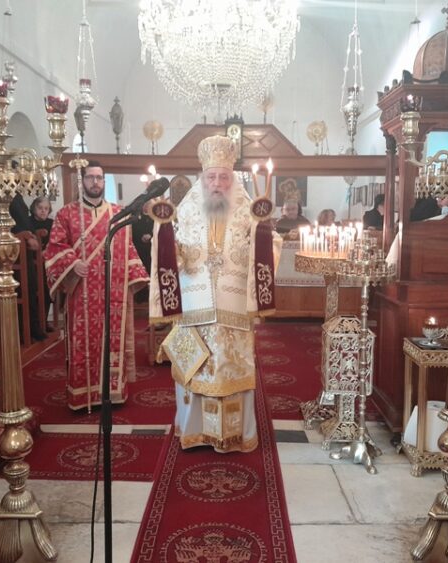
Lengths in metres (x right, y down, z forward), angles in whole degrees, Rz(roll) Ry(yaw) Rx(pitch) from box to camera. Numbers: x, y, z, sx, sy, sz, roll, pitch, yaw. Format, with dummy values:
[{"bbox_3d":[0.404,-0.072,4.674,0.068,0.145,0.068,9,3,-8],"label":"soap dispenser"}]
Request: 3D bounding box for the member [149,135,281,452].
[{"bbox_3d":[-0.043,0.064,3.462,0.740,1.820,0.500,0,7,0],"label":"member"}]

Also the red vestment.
[{"bbox_3d":[-0.904,0.148,4.203,0.690,1.470,0.440,-1,7,-6],"label":"red vestment"}]

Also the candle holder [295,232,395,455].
[{"bbox_3d":[0.712,0.326,3.699,0.500,1.250,0.480,0,7,1],"label":"candle holder"}]

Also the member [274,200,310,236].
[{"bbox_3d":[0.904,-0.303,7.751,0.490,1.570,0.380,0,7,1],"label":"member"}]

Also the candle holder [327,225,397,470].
[{"bbox_3d":[0.783,0.367,3.249,0.320,1.280,0.320,0,7,1],"label":"candle holder"}]

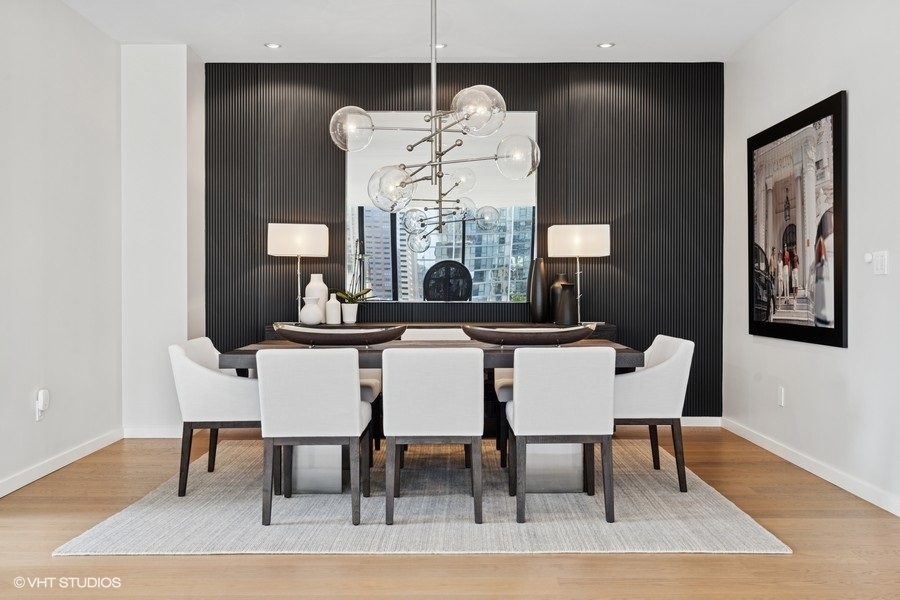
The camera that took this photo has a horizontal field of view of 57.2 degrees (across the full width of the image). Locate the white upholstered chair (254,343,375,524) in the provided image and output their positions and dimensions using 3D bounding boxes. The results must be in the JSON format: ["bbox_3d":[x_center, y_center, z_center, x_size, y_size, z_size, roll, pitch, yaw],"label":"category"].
[{"bbox_3d":[-0.643,0.628,4.050,0.475,0.822,0.630,0,1,0],"label":"white upholstered chair"}]

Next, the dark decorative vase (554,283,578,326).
[{"bbox_3d":[0.860,0.033,6.070,0.165,0.308,0.165,0,1,0],"label":"dark decorative vase"}]

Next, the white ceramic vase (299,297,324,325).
[{"bbox_3d":[-1.029,0.087,6.171,0.171,0.209,0.171,0,1,0],"label":"white ceramic vase"}]

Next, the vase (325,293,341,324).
[{"bbox_3d":[-0.863,0.070,6.120,0.106,0.228,0.106,0,1,0],"label":"vase"}]

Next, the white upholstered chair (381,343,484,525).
[{"bbox_3d":[-0.074,0.623,4.057,0.467,0.821,0.618,0,1,0],"label":"white upholstered chair"}]

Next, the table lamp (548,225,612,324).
[{"bbox_3d":[0.973,-0.187,6.219,0.422,0.733,0.301,0,1,0],"label":"table lamp"}]

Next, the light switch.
[{"bbox_3d":[2.154,-0.186,4.120,0.012,0.115,0.118,0,1,0],"label":"light switch"}]

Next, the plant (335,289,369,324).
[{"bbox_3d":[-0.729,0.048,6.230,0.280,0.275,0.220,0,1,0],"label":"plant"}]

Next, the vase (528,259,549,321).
[{"bbox_3d":[0.675,-0.070,6.252,0.141,0.497,0.141,0,1,0],"label":"vase"}]

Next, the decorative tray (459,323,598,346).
[{"bbox_3d":[0.451,0.203,4.700,0.760,0.135,0.270,0,1,0],"label":"decorative tray"}]

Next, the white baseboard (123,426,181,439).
[{"bbox_3d":[-2.153,0.967,6.030,0.470,0.084,0.016,0,1,0],"label":"white baseboard"}]

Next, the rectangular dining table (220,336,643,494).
[{"bbox_3d":[-0.090,0.644,4.698,2.151,0.759,1.026,0,1,0],"label":"rectangular dining table"}]

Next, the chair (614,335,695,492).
[{"bbox_3d":[0.998,0.610,4.665,0.612,0.818,0.602,0,1,0],"label":"chair"}]

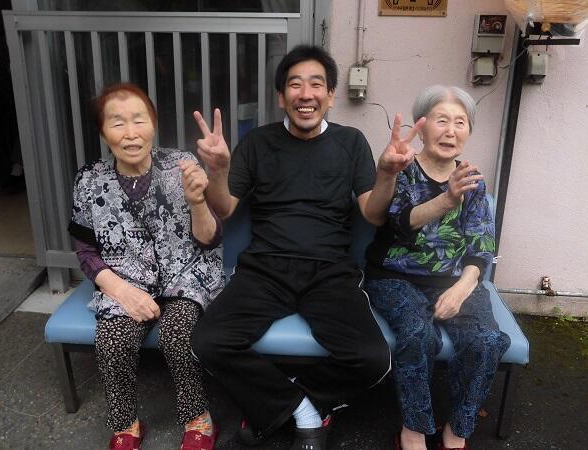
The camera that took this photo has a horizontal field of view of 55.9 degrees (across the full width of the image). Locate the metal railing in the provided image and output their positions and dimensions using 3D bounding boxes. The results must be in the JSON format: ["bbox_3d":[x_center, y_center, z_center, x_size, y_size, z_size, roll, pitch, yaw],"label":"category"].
[{"bbox_3d":[-0.593,-0.324,2.449,1.220,1.142,0.069,2,19,3],"label":"metal railing"}]

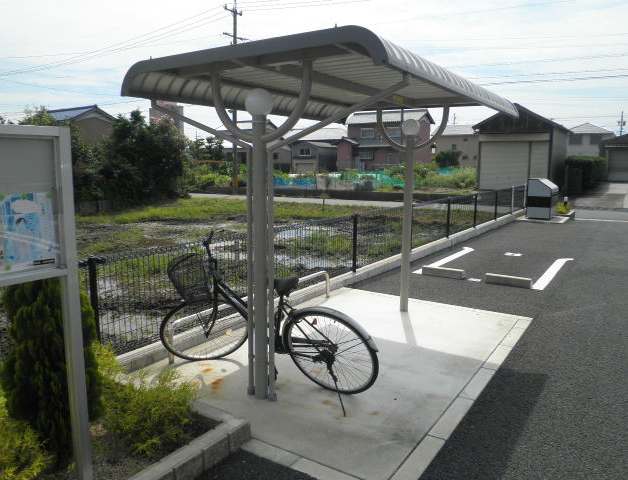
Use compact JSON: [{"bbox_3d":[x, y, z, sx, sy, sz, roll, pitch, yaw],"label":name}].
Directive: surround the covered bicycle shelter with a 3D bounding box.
[{"bbox_3d":[0.349,-0.199,4.187,2.020,2.290,3.070,6,10,33],"label":"covered bicycle shelter"}]

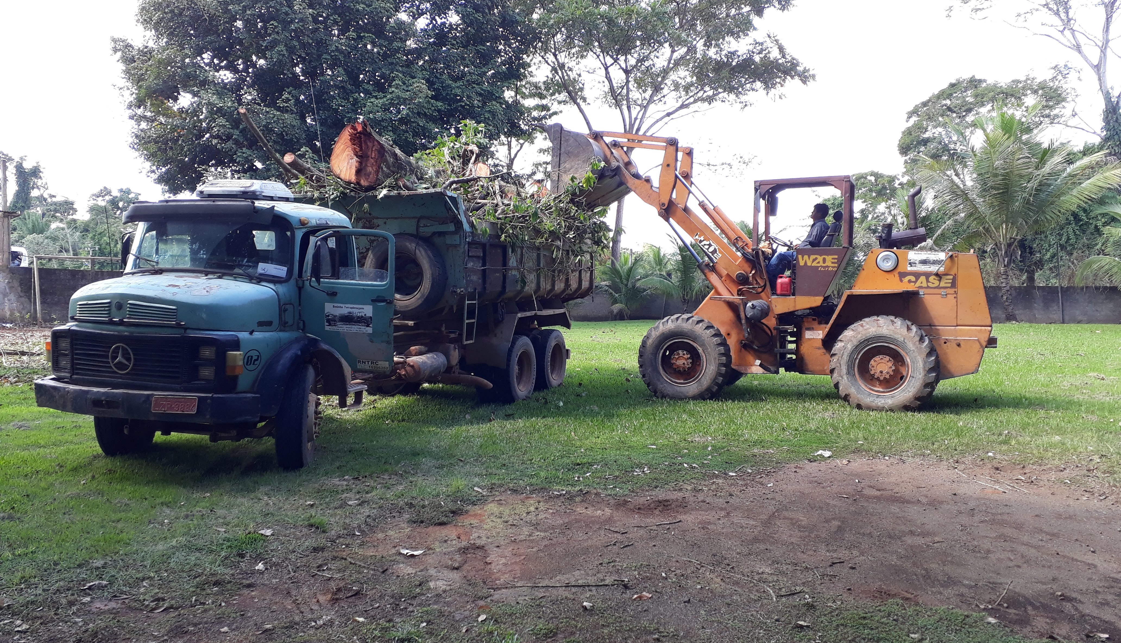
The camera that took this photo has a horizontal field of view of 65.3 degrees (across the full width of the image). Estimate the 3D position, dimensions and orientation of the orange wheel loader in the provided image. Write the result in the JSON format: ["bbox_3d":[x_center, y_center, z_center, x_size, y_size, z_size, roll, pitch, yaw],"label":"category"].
[{"bbox_3d":[3.083,-0.939,13.074,6.200,4.080,2.430,1,2,26],"label":"orange wheel loader"}]

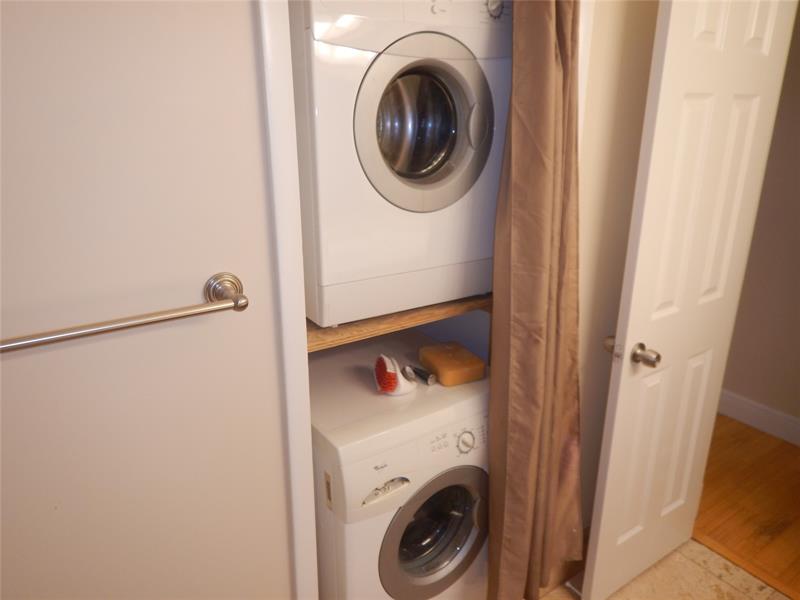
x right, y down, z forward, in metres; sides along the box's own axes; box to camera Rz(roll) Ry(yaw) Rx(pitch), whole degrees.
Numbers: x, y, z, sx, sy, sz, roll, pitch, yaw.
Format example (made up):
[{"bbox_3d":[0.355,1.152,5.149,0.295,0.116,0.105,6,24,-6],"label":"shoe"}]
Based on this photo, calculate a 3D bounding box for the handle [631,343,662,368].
[{"bbox_3d":[0.723,0.167,1.626,0.063,0.064,0.061,-11,21,-32],"label":"handle"}]

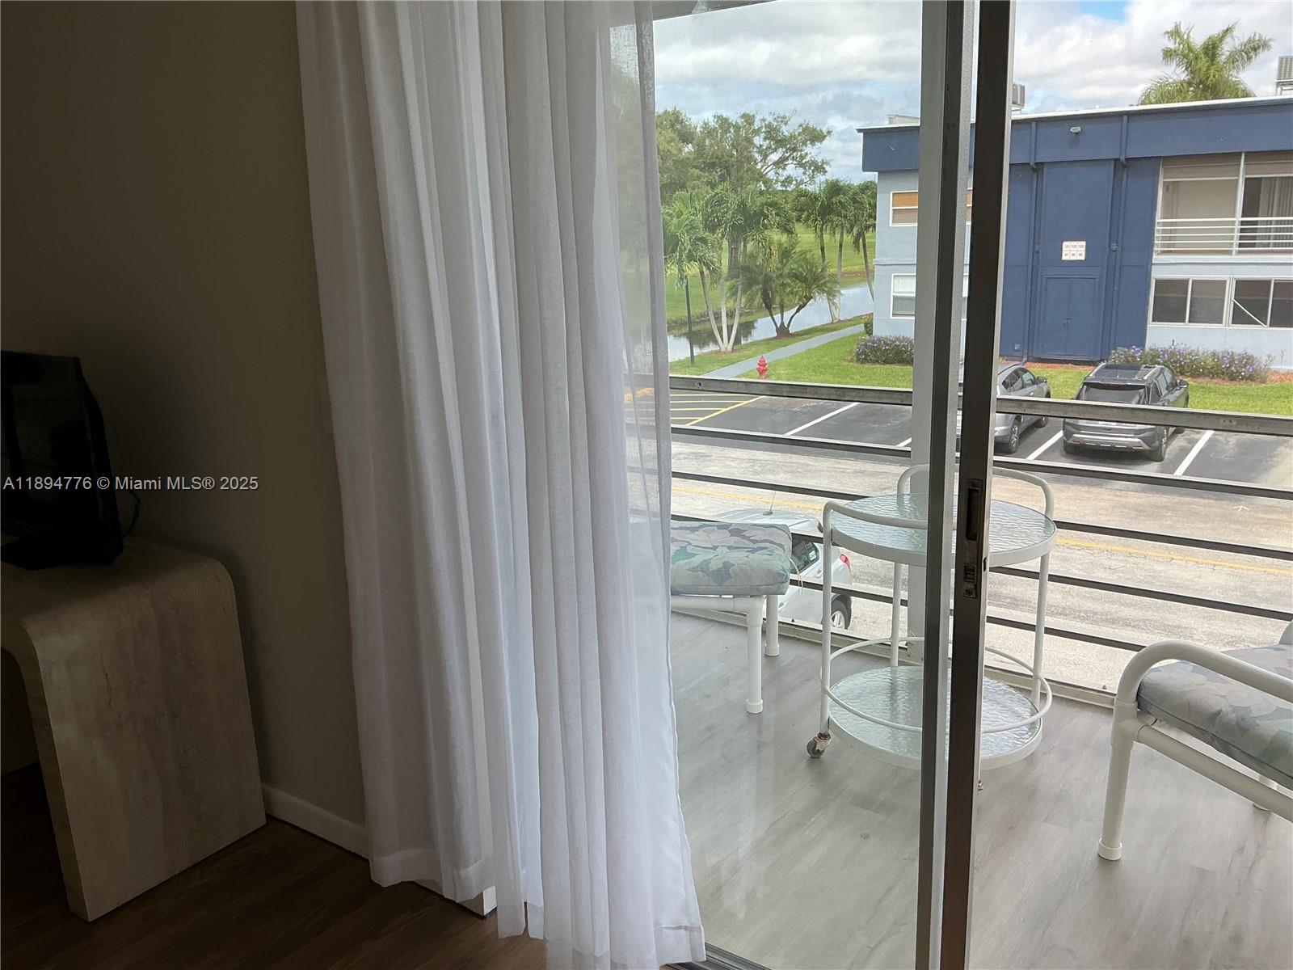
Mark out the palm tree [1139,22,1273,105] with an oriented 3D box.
[{"bbox_3d":[25.228,-14.634,47.823,6.200,11.832,6.200,5,16,26],"label":"palm tree"}]

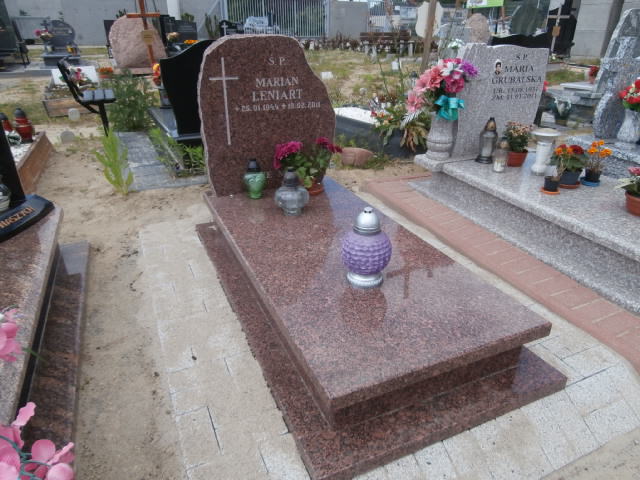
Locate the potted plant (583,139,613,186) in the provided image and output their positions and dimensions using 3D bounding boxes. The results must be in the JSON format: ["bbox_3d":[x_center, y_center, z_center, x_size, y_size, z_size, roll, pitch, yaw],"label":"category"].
[{"bbox_3d":[1.581,-0.438,2.541,0.145,0.245,0.145,-11,27,-21],"label":"potted plant"}]

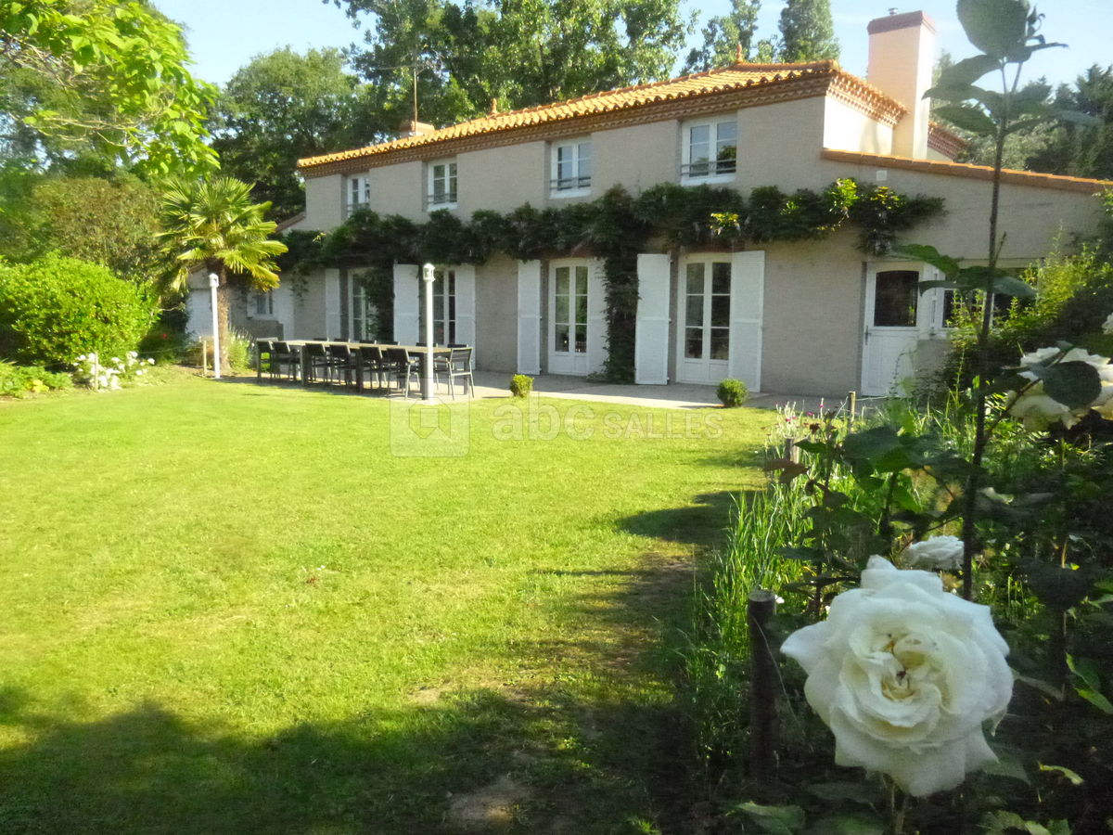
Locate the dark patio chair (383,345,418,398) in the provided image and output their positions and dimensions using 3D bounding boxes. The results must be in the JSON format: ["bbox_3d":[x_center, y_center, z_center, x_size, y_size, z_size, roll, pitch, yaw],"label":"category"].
[{"bbox_3d":[-2.246,-0.701,12.433,0.530,0.800,0.560,7,10,38],"label":"dark patio chair"}]

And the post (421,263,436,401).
[{"bbox_3d":[-1.858,-1.242,11.687,0.210,2.080,0.210,1,8,0],"label":"post"}]

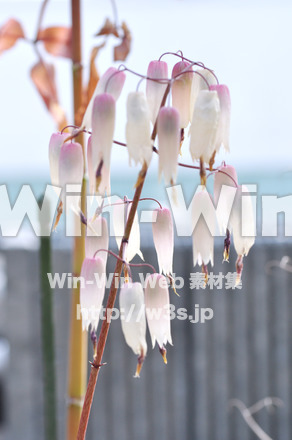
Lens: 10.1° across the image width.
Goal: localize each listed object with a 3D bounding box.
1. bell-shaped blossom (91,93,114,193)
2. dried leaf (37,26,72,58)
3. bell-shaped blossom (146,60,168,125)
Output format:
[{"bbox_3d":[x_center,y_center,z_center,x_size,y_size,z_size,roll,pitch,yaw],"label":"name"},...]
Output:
[{"bbox_3d":[-0.021,-0.036,0.790,0.011,0.051,0.011,2,2,0],"label":"bell-shaped blossom"},{"bbox_3d":[-0.051,-0.100,0.930,0.021,0.018,0.010,0,2,0],"label":"dried leaf"},{"bbox_3d":[0.005,-0.063,0.815,0.010,0.032,0.010,2,2,0],"label":"bell-shaped blossom"}]

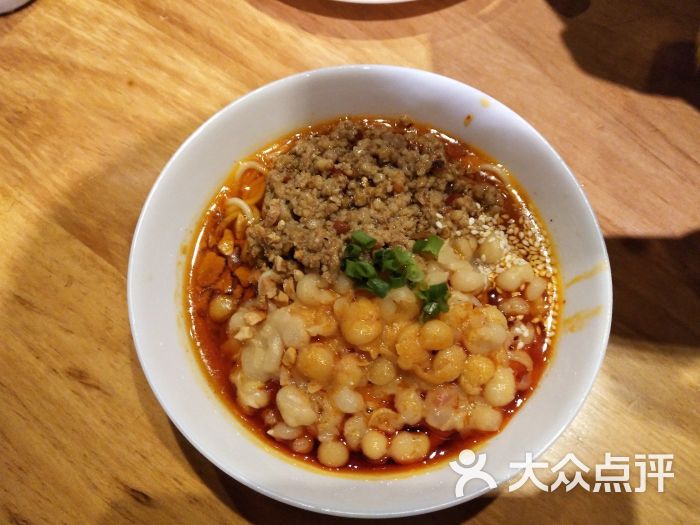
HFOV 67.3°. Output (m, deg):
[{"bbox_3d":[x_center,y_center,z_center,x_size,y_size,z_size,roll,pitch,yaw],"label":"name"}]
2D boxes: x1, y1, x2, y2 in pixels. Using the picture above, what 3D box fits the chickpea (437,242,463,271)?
[{"bbox_3d":[0.042,-0.002,0.223,0.012,0.011,0.013,0,69,2],"label":"chickpea"}]

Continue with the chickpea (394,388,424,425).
[{"bbox_3d":[0.023,0.056,0.204,0.011,0.011,0.014,0,69,2],"label":"chickpea"}]

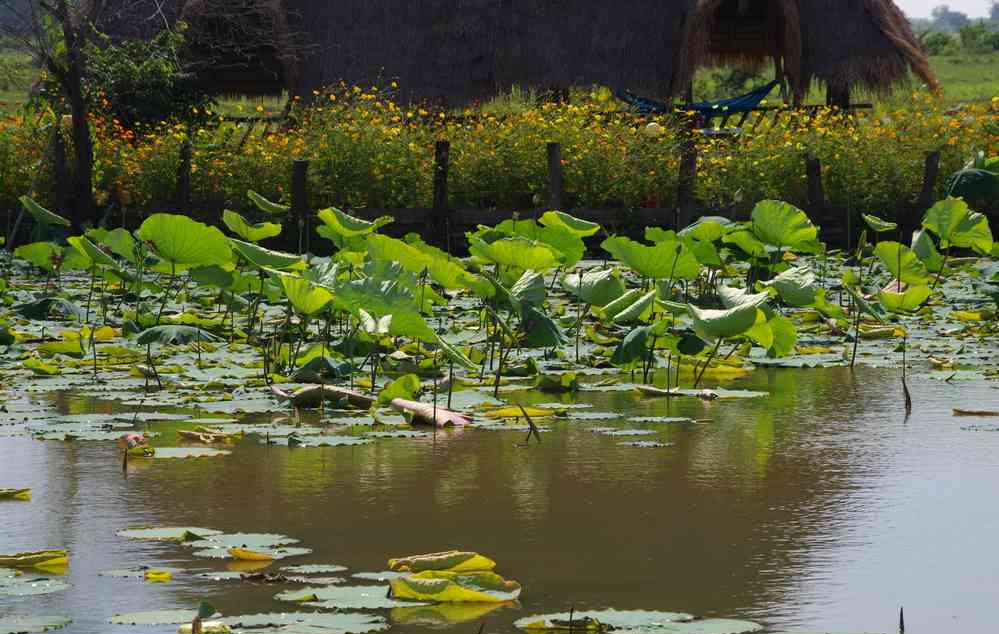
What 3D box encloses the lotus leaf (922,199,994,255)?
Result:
[{"bbox_3d":[2.977,-0.588,32.460,0.455,0.358,0.320,0,3,0],"label":"lotus leaf"}]

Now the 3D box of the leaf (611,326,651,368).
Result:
[{"bbox_3d":[0.618,0.144,23.546,0.189,0.200,0.270,0,3,0],"label":"leaf"}]

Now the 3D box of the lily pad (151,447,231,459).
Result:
[{"bbox_3d":[-1.191,0.522,19.255,0.316,0.030,0.320,0,3,0],"label":"lily pad"}]

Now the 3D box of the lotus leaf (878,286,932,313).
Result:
[{"bbox_3d":[2.862,-0.123,35.203,0.381,0.184,0.350,0,3,0],"label":"lotus leaf"}]

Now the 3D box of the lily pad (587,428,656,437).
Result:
[{"bbox_3d":[0.547,0.510,22.035,0.291,0.020,0.291,0,3,0],"label":"lily pad"}]

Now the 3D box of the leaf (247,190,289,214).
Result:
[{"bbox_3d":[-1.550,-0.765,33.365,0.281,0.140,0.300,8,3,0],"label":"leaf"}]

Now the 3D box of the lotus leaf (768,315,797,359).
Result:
[{"bbox_3d":[1.451,0.100,25.616,0.205,0.220,0.200,0,3,0],"label":"lotus leaf"}]

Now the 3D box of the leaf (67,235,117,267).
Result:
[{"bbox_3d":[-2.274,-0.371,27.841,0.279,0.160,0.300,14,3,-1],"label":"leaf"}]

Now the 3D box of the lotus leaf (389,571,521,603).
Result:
[{"bbox_3d":[-0.136,0.809,15.077,0.399,0.070,0.280,0,3,0],"label":"lotus leaf"}]

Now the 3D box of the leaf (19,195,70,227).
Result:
[{"bbox_3d":[-3.003,-0.703,32.964,0.356,0.170,0.360,14,3,-1],"label":"leaf"}]

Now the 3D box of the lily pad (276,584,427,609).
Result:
[{"bbox_3d":[-0.447,0.824,15.078,0.453,0.040,0.460,0,3,0],"label":"lily pad"}]

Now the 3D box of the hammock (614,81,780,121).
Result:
[{"bbox_3d":[2.391,-2.601,60.000,1.970,0.460,0.600,0,3,0],"label":"hammock"}]

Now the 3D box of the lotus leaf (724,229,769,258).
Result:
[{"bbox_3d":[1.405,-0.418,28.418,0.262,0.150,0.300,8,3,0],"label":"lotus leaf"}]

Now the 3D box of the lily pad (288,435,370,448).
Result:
[{"bbox_3d":[-0.673,0.493,19.763,0.332,0.030,0.330,0,3,0],"label":"lily pad"}]

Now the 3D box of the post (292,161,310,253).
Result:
[{"bbox_3d":[-1.804,-1.004,45.496,0.144,0.870,0.150,0,3,0],"label":"post"}]

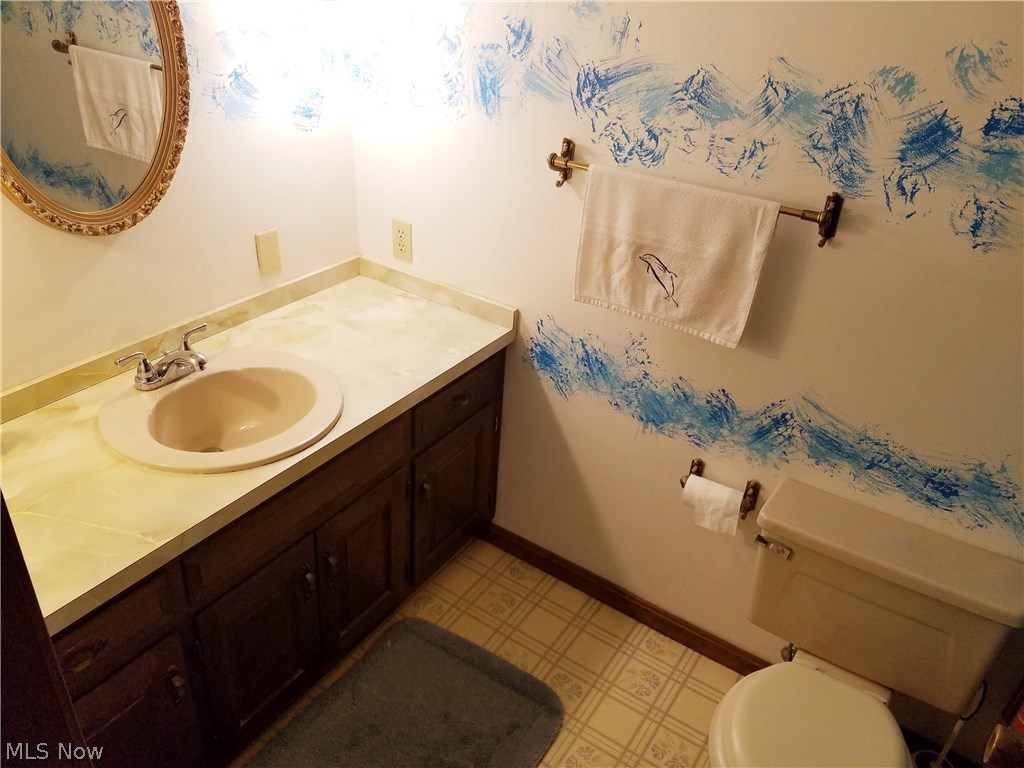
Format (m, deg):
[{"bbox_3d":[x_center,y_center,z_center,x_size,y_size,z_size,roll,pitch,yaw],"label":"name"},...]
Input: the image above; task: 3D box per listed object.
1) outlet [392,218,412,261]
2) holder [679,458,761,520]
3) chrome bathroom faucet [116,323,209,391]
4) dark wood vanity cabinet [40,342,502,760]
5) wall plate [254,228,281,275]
[{"bbox_3d":[-0.307,-0.404,2.169,0.070,0.114,0.006,22,35,27],"label":"outlet"},{"bbox_3d":[0.495,0.262,1.856,0.183,0.100,0.078,22,35,27],"label":"holder"},{"bbox_3d":[-0.725,-0.042,1.691,0.166,0.087,0.228,22,35,27],"label":"chrome bathroom faucet"},{"bbox_3d":[-0.661,0.390,1.890,0.559,0.747,1.439,22,35,27],"label":"dark wood vanity cabinet"},{"bbox_3d":[-0.636,-0.343,2.007,0.006,0.114,0.070,22,35,27],"label":"wall plate"}]

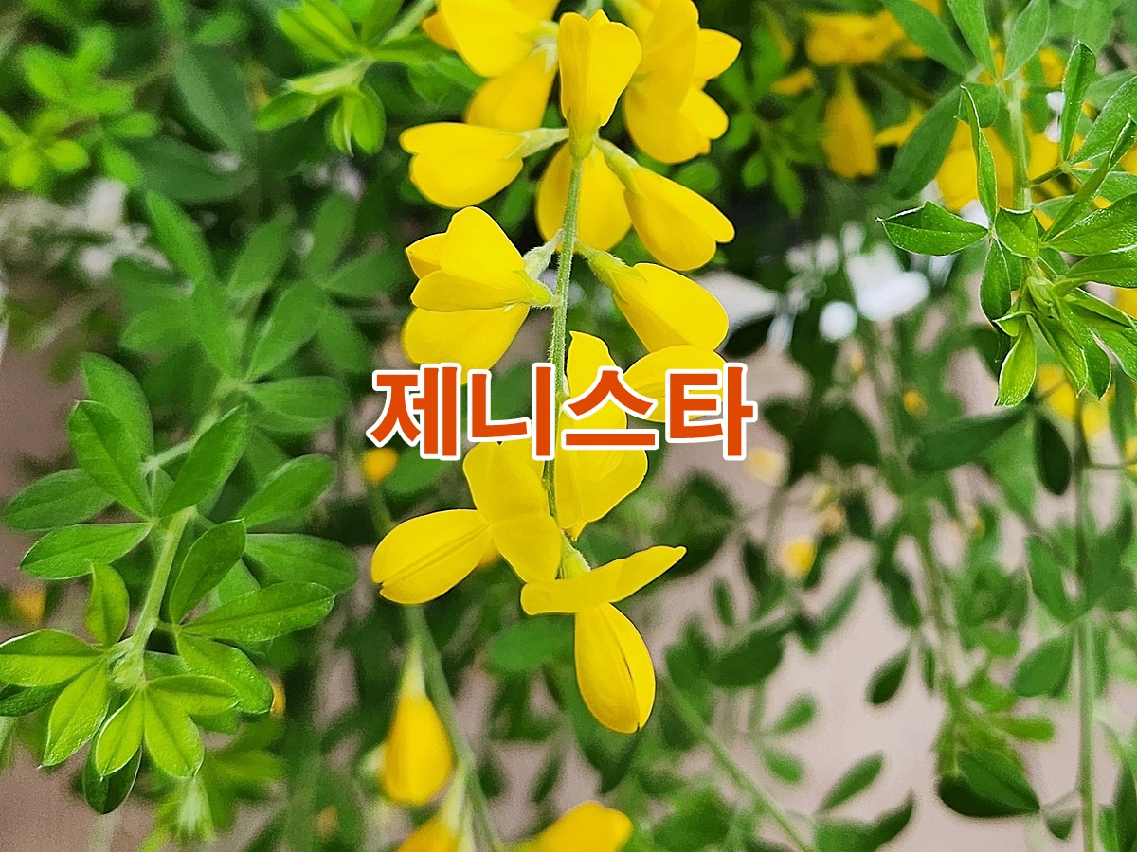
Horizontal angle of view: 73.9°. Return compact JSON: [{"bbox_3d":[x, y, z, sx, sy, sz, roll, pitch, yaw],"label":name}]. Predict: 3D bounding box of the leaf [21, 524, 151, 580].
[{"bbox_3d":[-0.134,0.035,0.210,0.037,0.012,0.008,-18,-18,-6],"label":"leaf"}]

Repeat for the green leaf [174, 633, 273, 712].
[{"bbox_3d":[-0.074,0.053,0.162,0.025,0.011,0.003,35,-18,7],"label":"green leaf"}]

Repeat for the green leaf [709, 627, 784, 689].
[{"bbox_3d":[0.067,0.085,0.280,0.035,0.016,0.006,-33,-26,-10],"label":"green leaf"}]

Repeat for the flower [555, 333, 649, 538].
[{"bbox_3d":[0.005,0.001,0.112,0.011,0.029,0.009,-8,14,-35],"label":"flower"}]

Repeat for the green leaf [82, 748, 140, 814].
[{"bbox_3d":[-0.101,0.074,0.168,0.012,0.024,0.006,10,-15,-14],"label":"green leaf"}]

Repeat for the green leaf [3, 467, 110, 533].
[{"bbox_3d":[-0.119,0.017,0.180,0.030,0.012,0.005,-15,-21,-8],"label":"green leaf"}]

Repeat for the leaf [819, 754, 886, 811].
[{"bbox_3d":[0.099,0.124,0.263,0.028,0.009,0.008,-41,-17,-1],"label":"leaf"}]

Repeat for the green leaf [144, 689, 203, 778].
[{"bbox_3d":[-0.081,0.062,0.153,0.009,0.021,0.003,-37,-14,-9],"label":"green leaf"}]

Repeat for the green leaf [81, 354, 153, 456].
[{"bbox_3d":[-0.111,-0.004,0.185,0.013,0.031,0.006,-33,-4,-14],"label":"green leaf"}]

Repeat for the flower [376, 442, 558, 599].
[{"bbox_3d":[-0.014,0.013,0.107,0.018,0.018,0.016,3,15,38],"label":"flower"}]

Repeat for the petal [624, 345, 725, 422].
[{"bbox_3d":[0.016,-0.006,0.113,0.015,0.011,0.006,7,12,-10],"label":"petal"}]

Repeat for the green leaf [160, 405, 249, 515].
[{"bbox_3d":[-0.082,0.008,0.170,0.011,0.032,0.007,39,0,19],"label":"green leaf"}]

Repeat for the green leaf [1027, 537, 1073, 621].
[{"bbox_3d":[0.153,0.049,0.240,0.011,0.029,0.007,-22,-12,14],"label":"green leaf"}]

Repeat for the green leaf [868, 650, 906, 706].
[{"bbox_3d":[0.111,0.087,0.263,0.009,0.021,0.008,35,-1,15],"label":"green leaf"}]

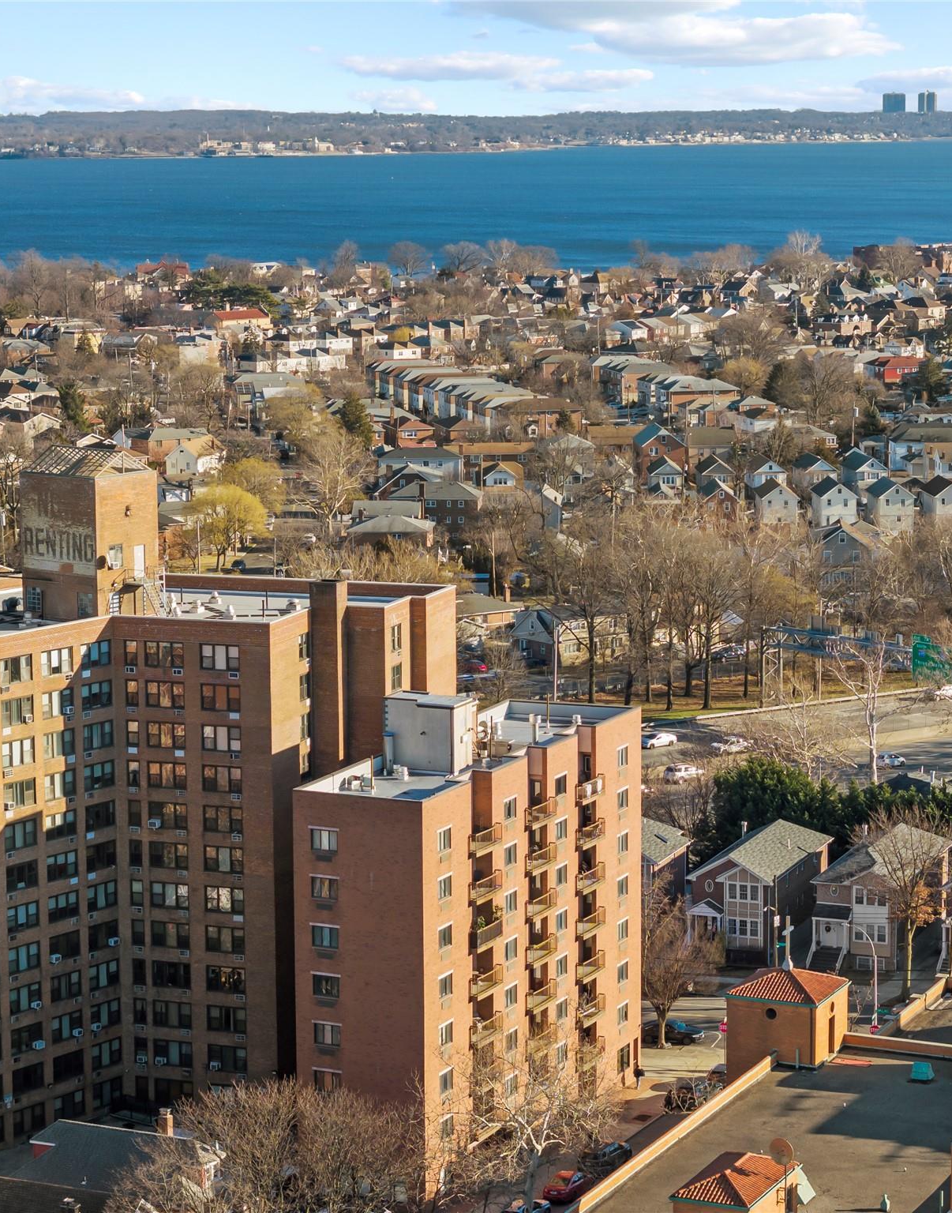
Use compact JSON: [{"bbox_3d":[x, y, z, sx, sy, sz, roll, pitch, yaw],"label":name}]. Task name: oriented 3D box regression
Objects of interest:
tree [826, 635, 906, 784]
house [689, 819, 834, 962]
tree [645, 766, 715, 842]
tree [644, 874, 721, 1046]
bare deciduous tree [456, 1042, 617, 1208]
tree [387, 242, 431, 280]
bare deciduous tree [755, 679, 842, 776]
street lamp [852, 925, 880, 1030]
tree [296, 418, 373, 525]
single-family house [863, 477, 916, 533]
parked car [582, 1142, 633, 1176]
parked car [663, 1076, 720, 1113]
[{"bbox_3d":[38.492,10.308,322.067,7.709,15.671,7.709,0,9,0],"label":"tree"},{"bbox_3d":[22.830,22.292,260.885,6.900,8.700,17.792,3,9,22],"label":"house"},{"bbox_3d":[18.191,18.376,290.691,6.848,8.486,6.848,0,9,0],"label":"tree"},{"bbox_3d":[13.062,24.608,225.947,8.000,12.000,8.000,0,9,0],"label":"tree"},{"bbox_3d":[3.370,31.401,181.399,8.889,15.000,8.889,0,9,0],"label":"bare deciduous tree"},{"bbox_3d":[-27.023,-137.898,1315.744,17.500,17.000,17.500,0,9,0],"label":"tree"},{"bbox_3d":[30.988,12.236,309.826,8.800,11.300,8.800,0,9,0],"label":"bare deciduous tree"},{"bbox_3d":[26.815,26.825,227.118,2.500,9.900,0.350,3,9,20],"label":"street lamp"},{"bbox_3d":[-22.455,-20.244,513.851,12.600,18.600,12.600,0,9,0],"label":"tree"},{"bbox_3d":[67.109,-16.447,528.040,5.900,7.700,12.100,-1,9,-3],"label":"single-family house"},{"bbox_3d":[8.203,34.505,204.929,1.870,1.680,4.600,4,10,27],"label":"parked car"},{"bbox_3d":[14.387,31.698,213.366,1.900,1.700,4.700,4,9,25],"label":"parked car"}]

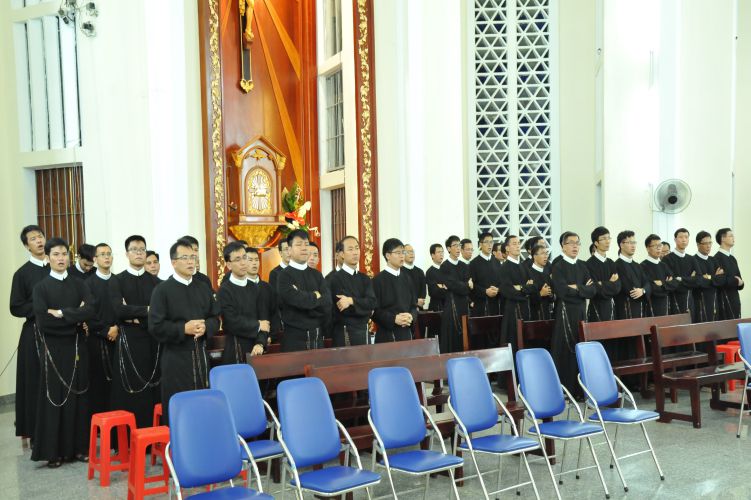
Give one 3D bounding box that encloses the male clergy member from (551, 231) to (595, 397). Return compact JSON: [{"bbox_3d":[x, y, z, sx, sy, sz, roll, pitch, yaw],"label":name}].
[{"bbox_3d":[1.953,0.651,7.200,0.490,1.655,0.370,-1,0,-26],"label":"male clergy member"}]

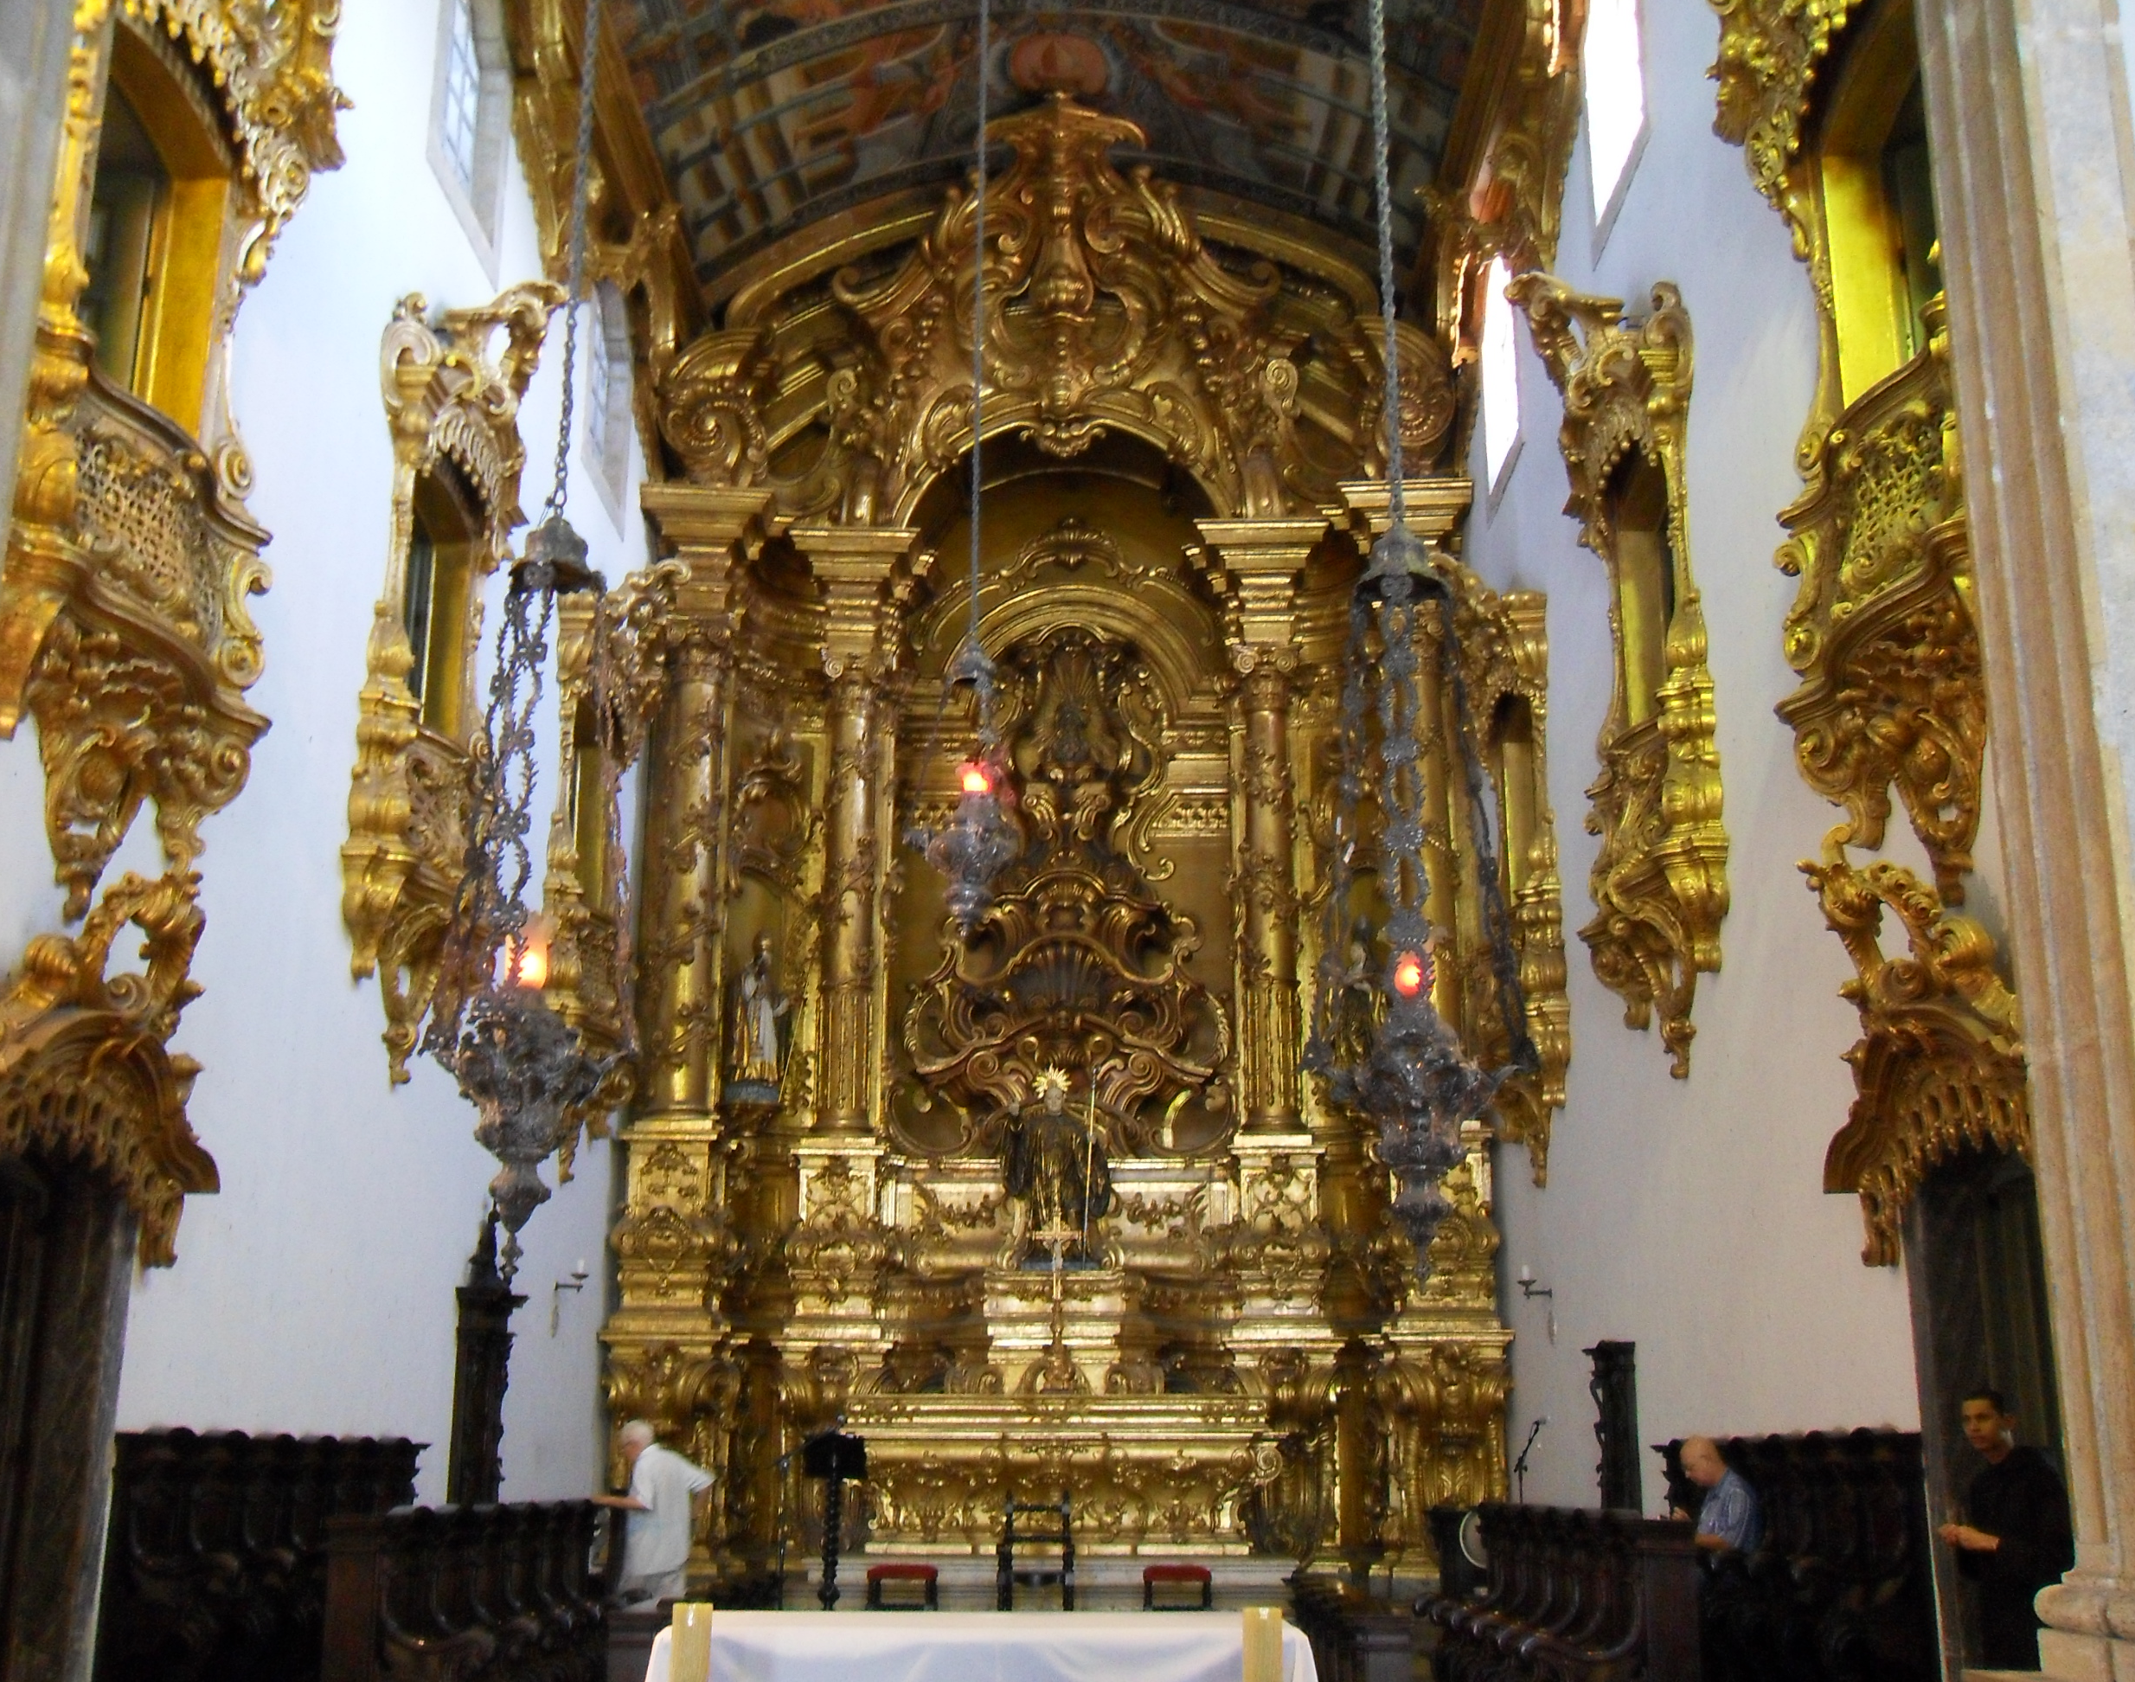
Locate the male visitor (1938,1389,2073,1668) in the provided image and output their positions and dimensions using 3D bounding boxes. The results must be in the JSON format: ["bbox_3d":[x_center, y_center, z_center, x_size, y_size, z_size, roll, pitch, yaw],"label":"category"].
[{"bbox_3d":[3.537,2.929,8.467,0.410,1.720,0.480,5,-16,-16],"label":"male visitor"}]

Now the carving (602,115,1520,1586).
[{"bbox_3d":[-0.060,-0.143,22.437,7.900,14.030,3.700,0,-16,1],"label":"carving"}]

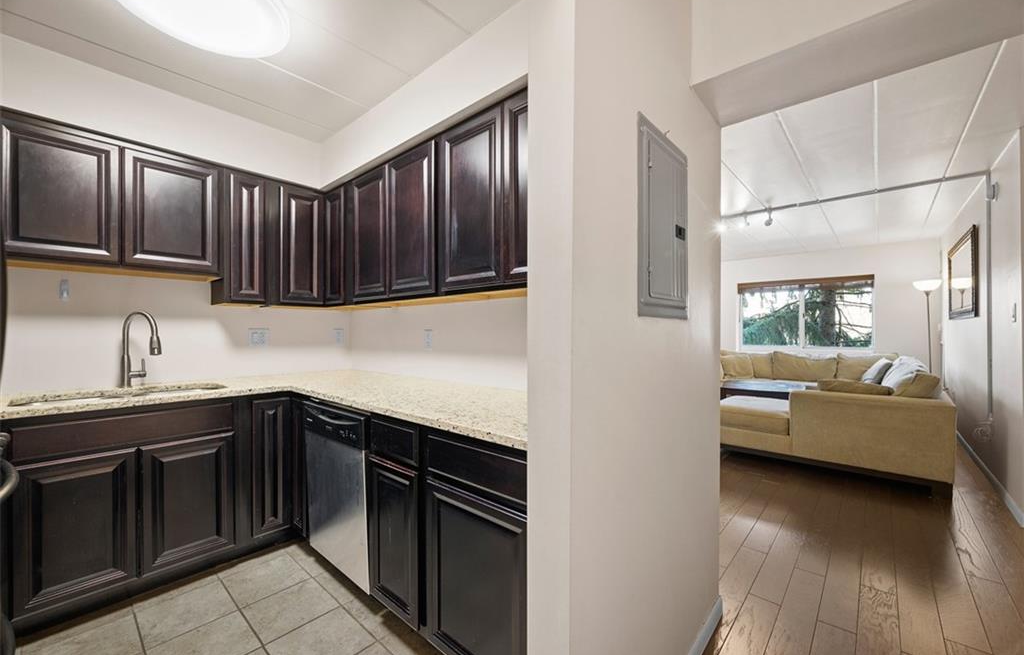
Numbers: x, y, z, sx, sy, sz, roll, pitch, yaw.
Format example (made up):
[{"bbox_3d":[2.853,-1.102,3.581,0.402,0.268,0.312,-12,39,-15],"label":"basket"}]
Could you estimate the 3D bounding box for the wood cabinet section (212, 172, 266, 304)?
[{"bbox_3d":[-1.656,-0.517,2.419,0.335,0.764,0.218,-1,-1,41],"label":"wood cabinet section"}]

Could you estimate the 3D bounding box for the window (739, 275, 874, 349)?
[{"bbox_3d":[4.723,-0.227,6.527,1.800,1.120,0.100,0,0,43],"label":"window"}]

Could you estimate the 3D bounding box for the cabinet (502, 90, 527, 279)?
[{"bbox_3d":[0.210,-0.528,1.593,0.400,0.760,0.310,0,-1,41],"label":"cabinet"}]

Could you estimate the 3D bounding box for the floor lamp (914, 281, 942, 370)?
[{"bbox_3d":[5.112,0.325,4.880,0.275,1.830,0.275,-1,-1,42],"label":"floor lamp"}]

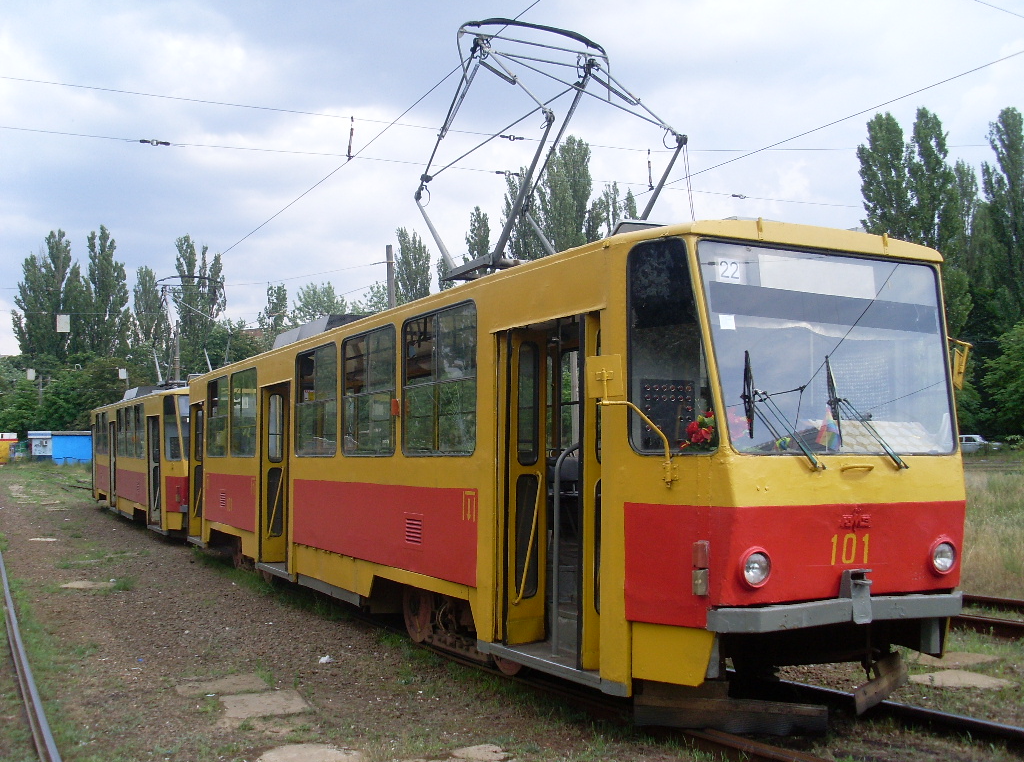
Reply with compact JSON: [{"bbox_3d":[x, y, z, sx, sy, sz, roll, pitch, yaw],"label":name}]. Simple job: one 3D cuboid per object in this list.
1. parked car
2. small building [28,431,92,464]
[{"bbox_3d":[31.398,4.476,78.000,4.500,1.470,1.720,-3,-5,38],"label":"parked car"},{"bbox_3d":[-36.453,5.424,92.250,5.700,2.650,2.500,-1,-4,0],"label":"small building"}]

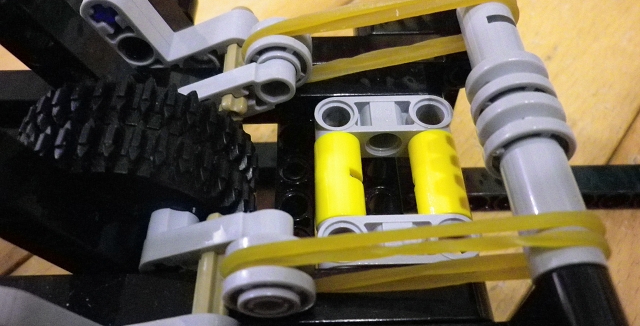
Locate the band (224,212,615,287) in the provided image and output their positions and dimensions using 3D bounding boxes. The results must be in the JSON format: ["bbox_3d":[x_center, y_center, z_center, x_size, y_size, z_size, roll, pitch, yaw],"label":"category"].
[{"bbox_3d":[0.010,0.012,0.061,0.045,0.012,0.004,-7,54,9],"label":"band"}]

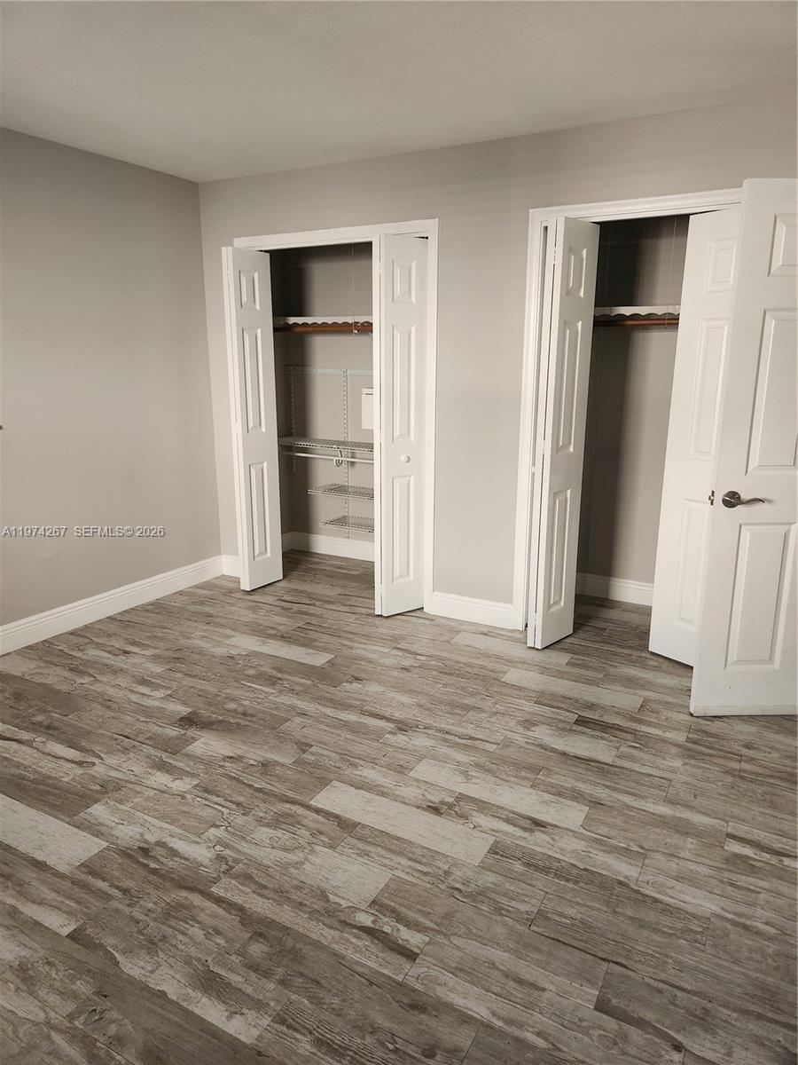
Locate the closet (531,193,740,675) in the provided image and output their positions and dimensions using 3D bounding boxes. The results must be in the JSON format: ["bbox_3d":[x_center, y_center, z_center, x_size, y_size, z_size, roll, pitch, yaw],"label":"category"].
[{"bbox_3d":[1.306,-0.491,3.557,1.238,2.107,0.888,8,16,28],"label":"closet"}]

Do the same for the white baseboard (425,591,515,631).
[{"bbox_3d":[0.393,0.432,3.928,0.494,0.135,0.030,8,16,28],"label":"white baseboard"}]

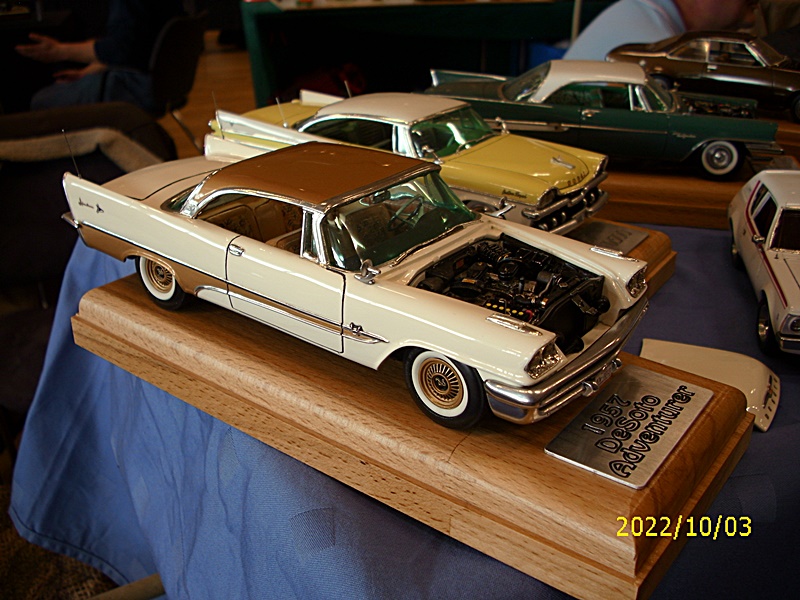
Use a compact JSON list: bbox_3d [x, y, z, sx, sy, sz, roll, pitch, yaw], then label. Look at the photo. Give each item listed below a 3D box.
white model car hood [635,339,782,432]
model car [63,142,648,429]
[{"bbox_3d":[0.115,0.027,0.323,0.055,0.011,0.050,12,28,23],"label":"white model car hood"},{"bbox_3d":[-0.027,-0.020,0.309,0.220,0.058,0.080,18,32,33],"label":"model car"}]

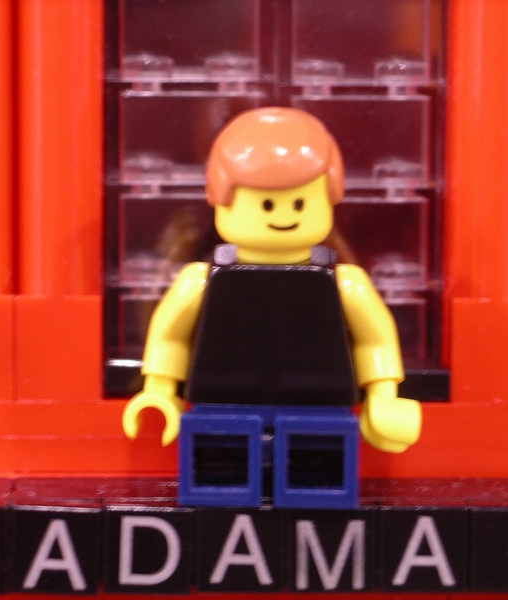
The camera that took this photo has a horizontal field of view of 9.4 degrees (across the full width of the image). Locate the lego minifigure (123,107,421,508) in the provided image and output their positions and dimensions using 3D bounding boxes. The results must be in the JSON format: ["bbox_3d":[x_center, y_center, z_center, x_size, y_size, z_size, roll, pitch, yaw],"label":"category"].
[{"bbox_3d":[0.002,0.000,0.274,0.027,0.034,0.018,1,8,3],"label":"lego minifigure"}]

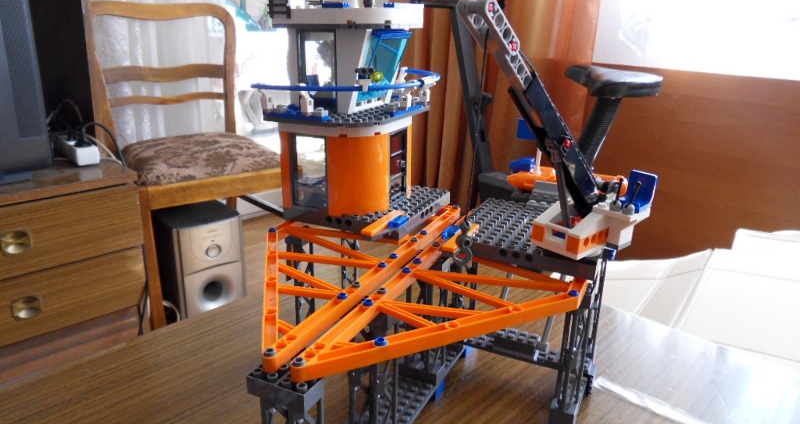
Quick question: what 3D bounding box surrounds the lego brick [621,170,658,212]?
[{"bbox_3d":[0.143,-0.012,0.337,0.019,0.021,0.016,-14,24,-40],"label":"lego brick"}]

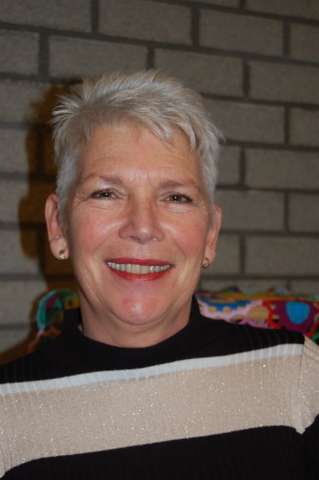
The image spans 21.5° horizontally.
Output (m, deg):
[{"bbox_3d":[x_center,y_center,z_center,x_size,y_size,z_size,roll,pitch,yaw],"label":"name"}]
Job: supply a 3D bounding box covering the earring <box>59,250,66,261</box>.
[{"bbox_3d":[-0.095,0.015,0.821,0.007,0.010,0.007,-2,-9,30],"label":"earring"}]

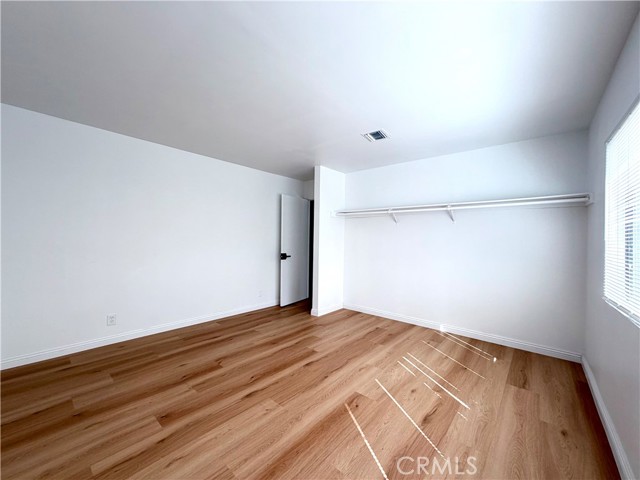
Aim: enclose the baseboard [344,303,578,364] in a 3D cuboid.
[{"bbox_3d":[1.568,1.211,3.685,3.078,0.102,0.020,1,0,41],"label":"baseboard"}]

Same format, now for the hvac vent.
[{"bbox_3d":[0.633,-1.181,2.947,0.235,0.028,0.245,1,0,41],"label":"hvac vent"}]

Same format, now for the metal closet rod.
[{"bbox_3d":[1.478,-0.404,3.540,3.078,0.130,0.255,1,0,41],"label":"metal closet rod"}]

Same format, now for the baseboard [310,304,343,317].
[{"bbox_3d":[0.135,1.183,4.475,0.152,0.102,0.683,1,0,41],"label":"baseboard"}]

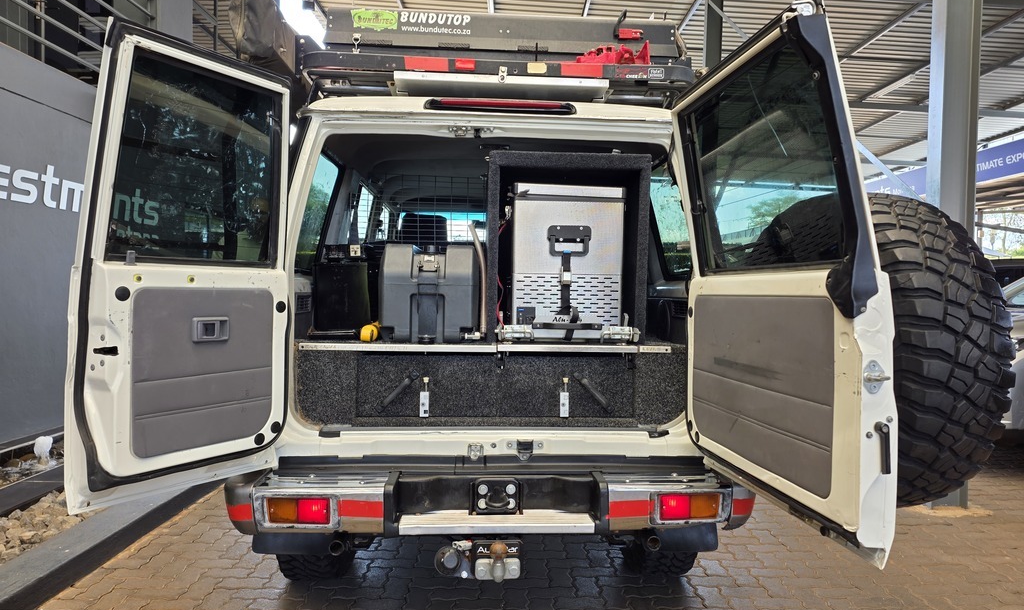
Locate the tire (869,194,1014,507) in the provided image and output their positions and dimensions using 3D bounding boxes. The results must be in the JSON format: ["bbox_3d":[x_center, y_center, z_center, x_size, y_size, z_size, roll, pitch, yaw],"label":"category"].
[{"bbox_3d":[0.940,0.129,1.885,0.280,0.840,0.840,1,1,-7],"label":"tire"}]

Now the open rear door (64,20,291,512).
[{"bbox_3d":[-0.916,-0.079,1.988,0.190,1.290,0.620,2,2,39],"label":"open rear door"}]

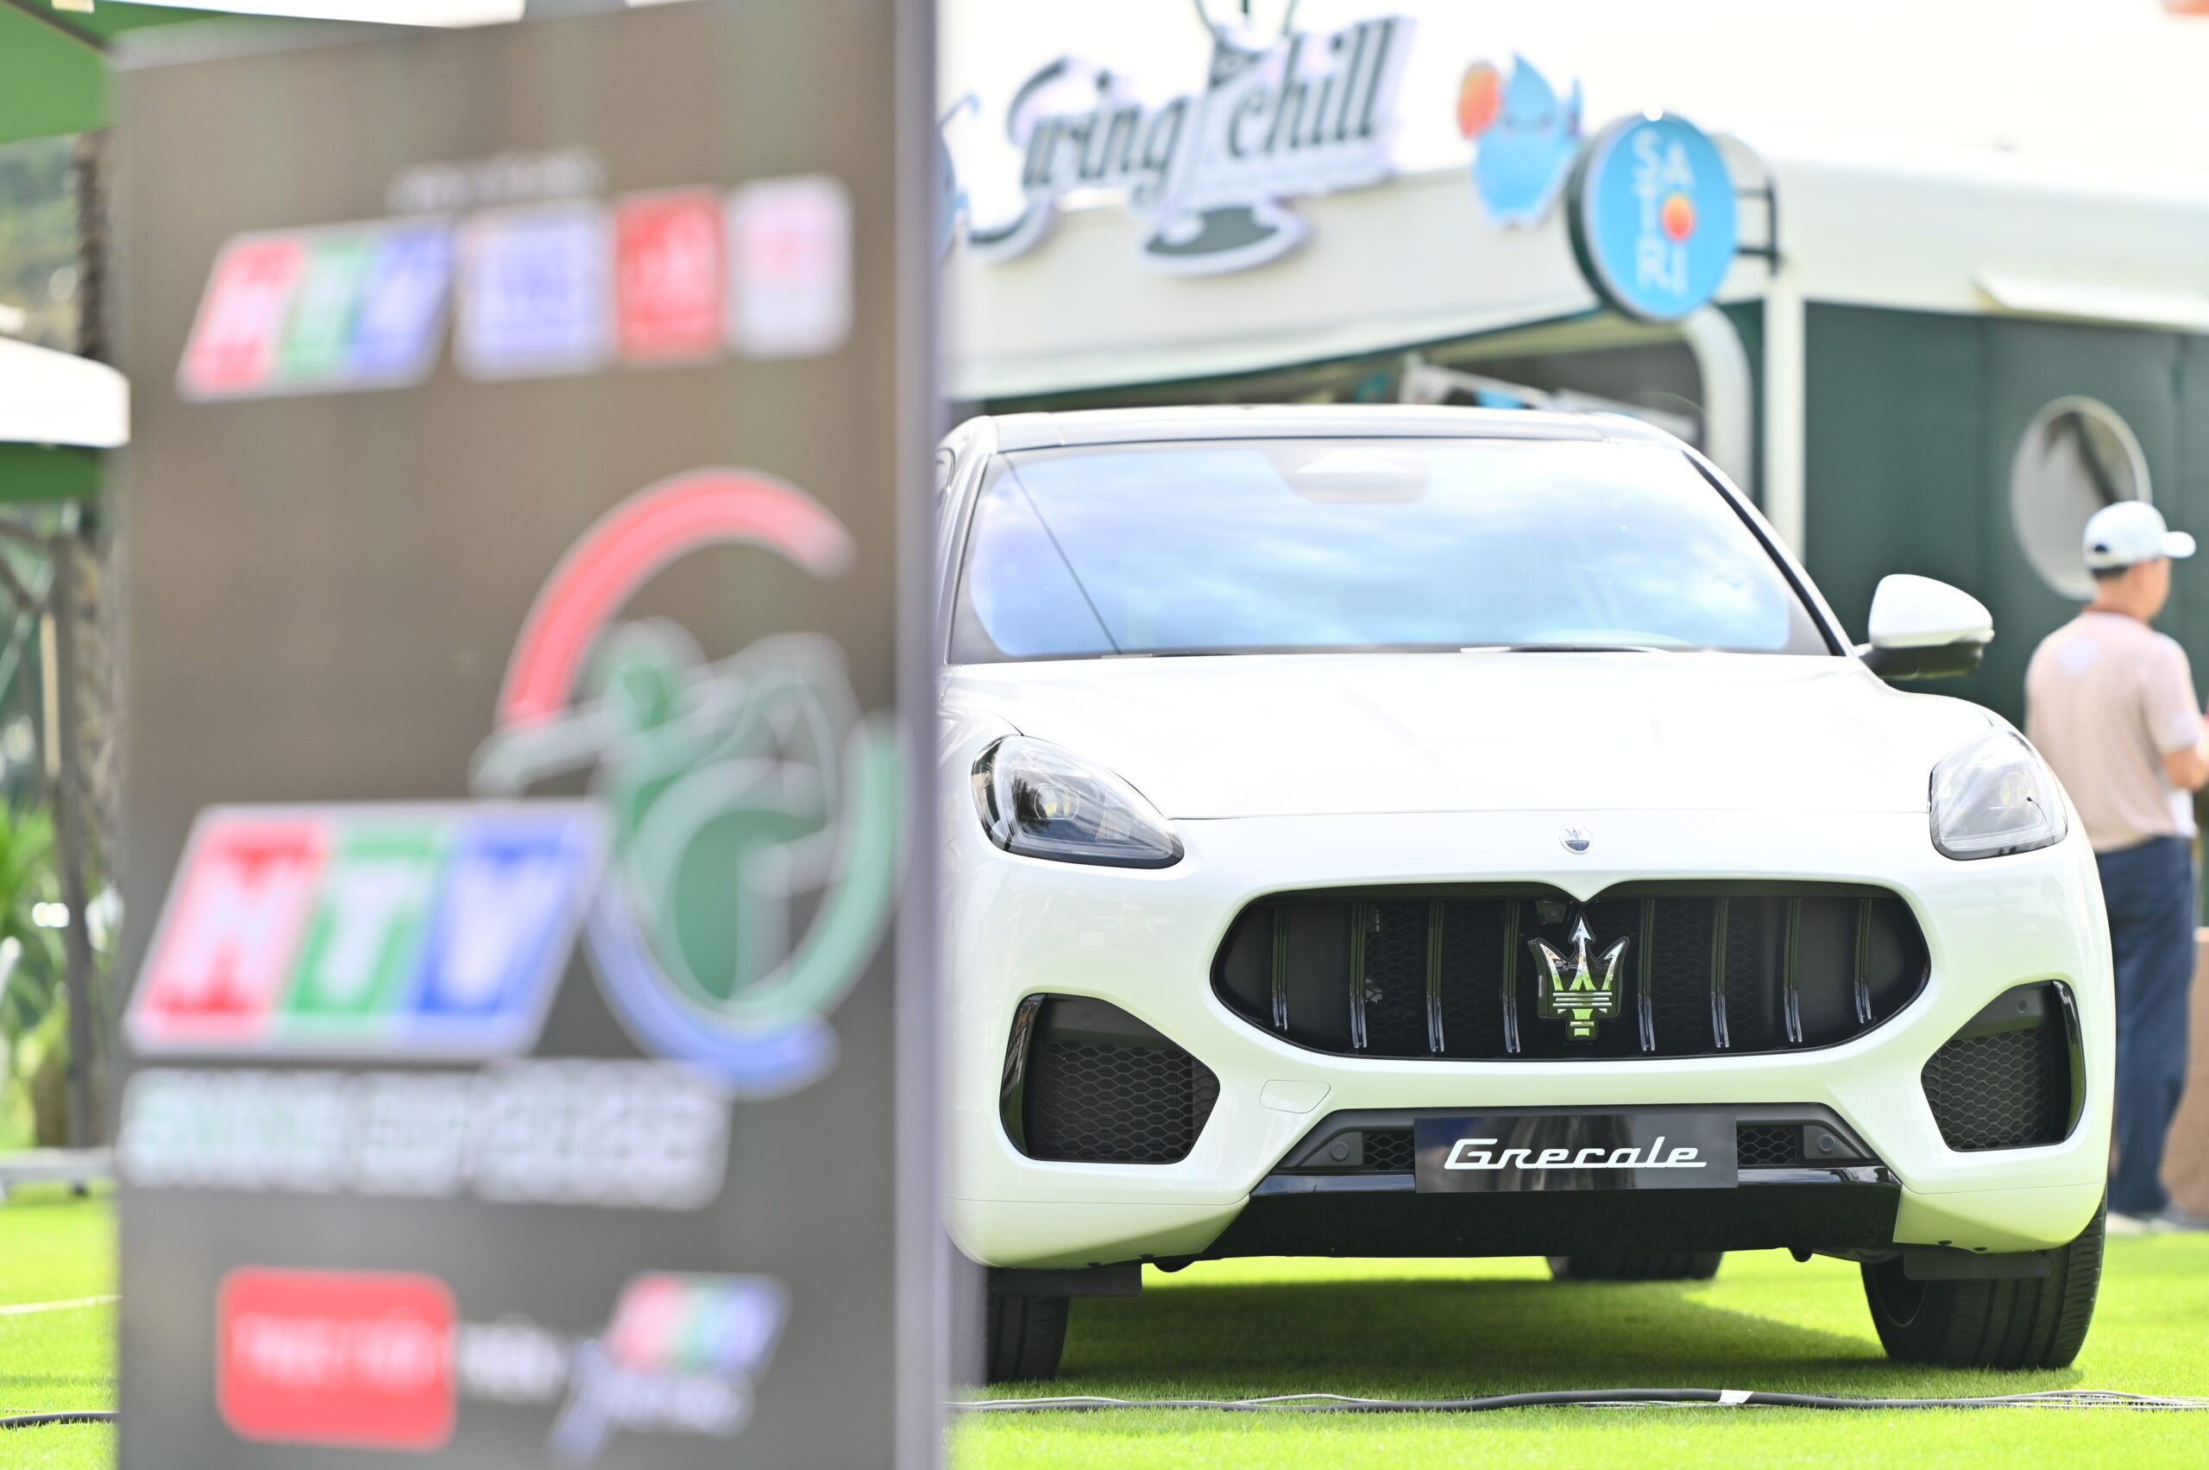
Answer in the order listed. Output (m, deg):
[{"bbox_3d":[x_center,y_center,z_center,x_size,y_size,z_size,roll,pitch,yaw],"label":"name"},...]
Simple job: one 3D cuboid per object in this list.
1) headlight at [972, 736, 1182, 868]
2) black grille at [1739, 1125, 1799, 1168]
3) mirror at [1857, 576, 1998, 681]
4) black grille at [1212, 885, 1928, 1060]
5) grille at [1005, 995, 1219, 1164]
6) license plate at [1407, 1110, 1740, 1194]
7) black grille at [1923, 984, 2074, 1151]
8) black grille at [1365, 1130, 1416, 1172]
[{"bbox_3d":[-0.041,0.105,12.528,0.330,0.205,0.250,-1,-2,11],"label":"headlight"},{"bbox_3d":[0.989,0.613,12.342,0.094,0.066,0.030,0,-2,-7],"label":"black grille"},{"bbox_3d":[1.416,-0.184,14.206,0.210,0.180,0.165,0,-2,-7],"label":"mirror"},{"bbox_3d":[0.698,0.353,12.339,1.075,0.260,0.150,0,-2,-7],"label":"black grille"},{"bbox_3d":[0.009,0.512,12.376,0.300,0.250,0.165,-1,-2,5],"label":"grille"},{"bbox_3d":[0.698,0.619,12.266,0.487,0.112,0.015,0,-2,-7],"label":"license plate"},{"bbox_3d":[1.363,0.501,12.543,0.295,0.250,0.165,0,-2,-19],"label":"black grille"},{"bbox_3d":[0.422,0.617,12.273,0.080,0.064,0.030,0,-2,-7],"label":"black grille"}]

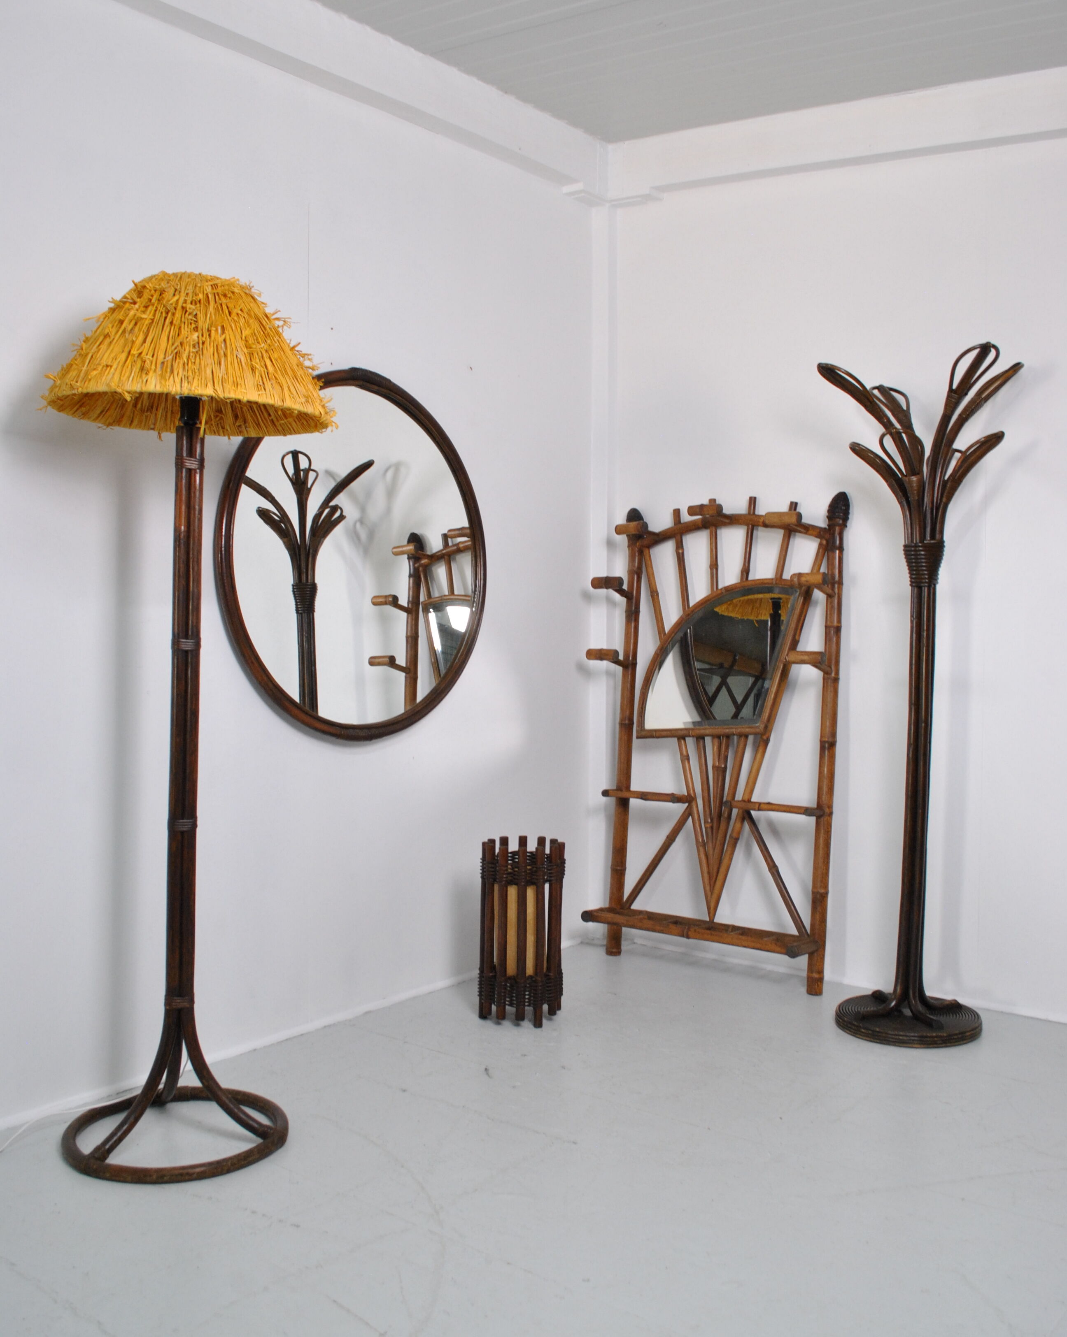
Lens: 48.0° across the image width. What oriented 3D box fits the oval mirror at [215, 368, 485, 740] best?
[{"bbox_3d":[-0.454,-0.299,3.143,0.050,0.950,0.945,3,2,39],"label":"oval mirror"}]

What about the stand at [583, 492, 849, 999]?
[{"bbox_3d":[0.549,0.199,3.656,0.810,1.475,0.175,2,-1,35],"label":"stand"}]

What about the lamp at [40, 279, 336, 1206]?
[{"bbox_3d":[-0.699,0.099,2.435,0.560,1.715,0.560,0,2,-16],"label":"lamp"}]

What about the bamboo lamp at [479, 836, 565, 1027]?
[{"bbox_3d":[-0.033,0.710,3.249,0.230,0.465,0.230,1,2,0],"label":"bamboo lamp"}]

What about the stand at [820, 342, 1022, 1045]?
[{"bbox_3d":[1.008,0.072,3.175,0.550,1.750,0.550,2,3,18],"label":"stand"}]

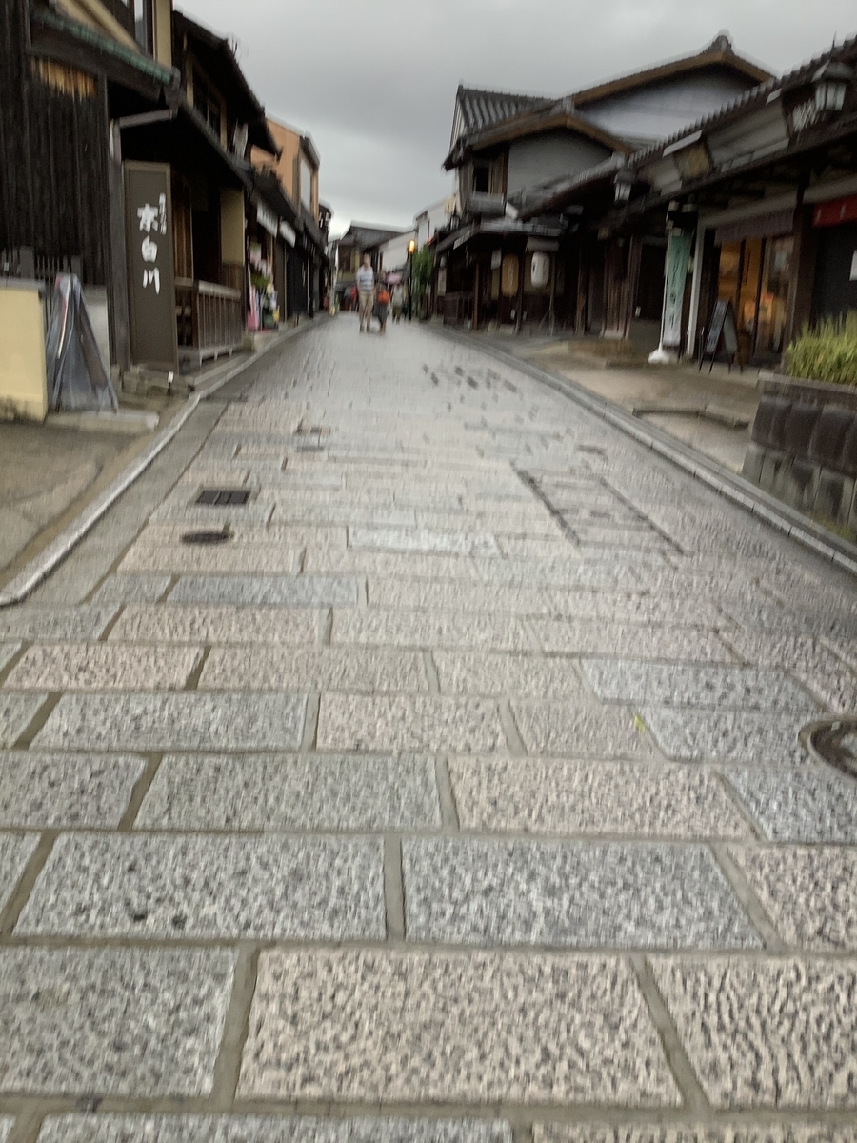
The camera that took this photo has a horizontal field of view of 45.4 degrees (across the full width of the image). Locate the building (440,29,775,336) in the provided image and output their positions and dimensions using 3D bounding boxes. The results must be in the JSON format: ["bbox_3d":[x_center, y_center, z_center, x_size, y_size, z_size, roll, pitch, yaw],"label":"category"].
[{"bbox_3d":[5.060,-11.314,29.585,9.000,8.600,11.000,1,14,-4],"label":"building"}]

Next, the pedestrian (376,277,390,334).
[{"bbox_3d":[-1.063,-6.427,24.319,0.500,1.500,0.400,1,14,-4],"label":"pedestrian"}]

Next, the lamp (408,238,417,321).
[{"bbox_3d":[-0.646,-11.165,39.132,0.360,3.050,0.360,1,14,-4],"label":"lamp"}]

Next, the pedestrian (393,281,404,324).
[{"bbox_3d":[-1.095,-9.929,37.305,0.500,1.620,0.380,1,14,-4],"label":"pedestrian"}]

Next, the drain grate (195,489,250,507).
[{"bbox_3d":[-1.060,-0.368,5.273,0.275,0.030,0.280,2,20,-4],"label":"drain grate"}]

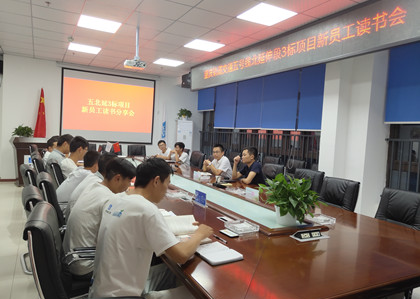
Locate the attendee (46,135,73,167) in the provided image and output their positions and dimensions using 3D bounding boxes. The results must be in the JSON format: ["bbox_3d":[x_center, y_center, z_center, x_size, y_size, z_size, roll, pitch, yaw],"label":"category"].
[{"bbox_3d":[-1.599,0.452,4.044,0.700,1.240,0.500,3,2,-24],"label":"attendee"}]

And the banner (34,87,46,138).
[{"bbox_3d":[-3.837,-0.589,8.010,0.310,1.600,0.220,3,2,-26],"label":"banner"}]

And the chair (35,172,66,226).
[{"bbox_3d":[-0.964,0.675,2.529,0.620,0.980,0.570,3,2,-26],"label":"chair"}]

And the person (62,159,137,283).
[{"bbox_3d":[-0.606,0.641,2.368,0.760,1.180,0.520,2,3,-39],"label":"person"}]

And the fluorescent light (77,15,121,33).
[{"bbox_3d":[-1.690,-1.933,5.375,0.600,0.050,0.600,3,1,-27],"label":"fluorescent light"}]

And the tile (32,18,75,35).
[{"bbox_3d":[-2.468,-1.948,5.571,0.600,0.020,0.600,3,2,-26],"label":"tile"}]

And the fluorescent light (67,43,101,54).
[{"bbox_3d":[-2.513,-2.017,6.988,0.600,0.050,0.600,3,1,-27],"label":"fluorescent light"}]

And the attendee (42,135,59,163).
[{"bbox_3d":[-2.152,0.366,5.215,0.750,1.170,0.500,3,1,-23],"label":"attendee"}]

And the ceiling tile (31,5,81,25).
[{"bbox_3d":[-2.201,-1.913,5.028,0.600,0.020,0.600,3,2,-26],"label":"ceiling tile"}]

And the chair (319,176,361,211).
[{"bbox_3d":[0.873,0.708,3.010,0.620,0.950,0.580,3,1,-18],"label":"chair"}]

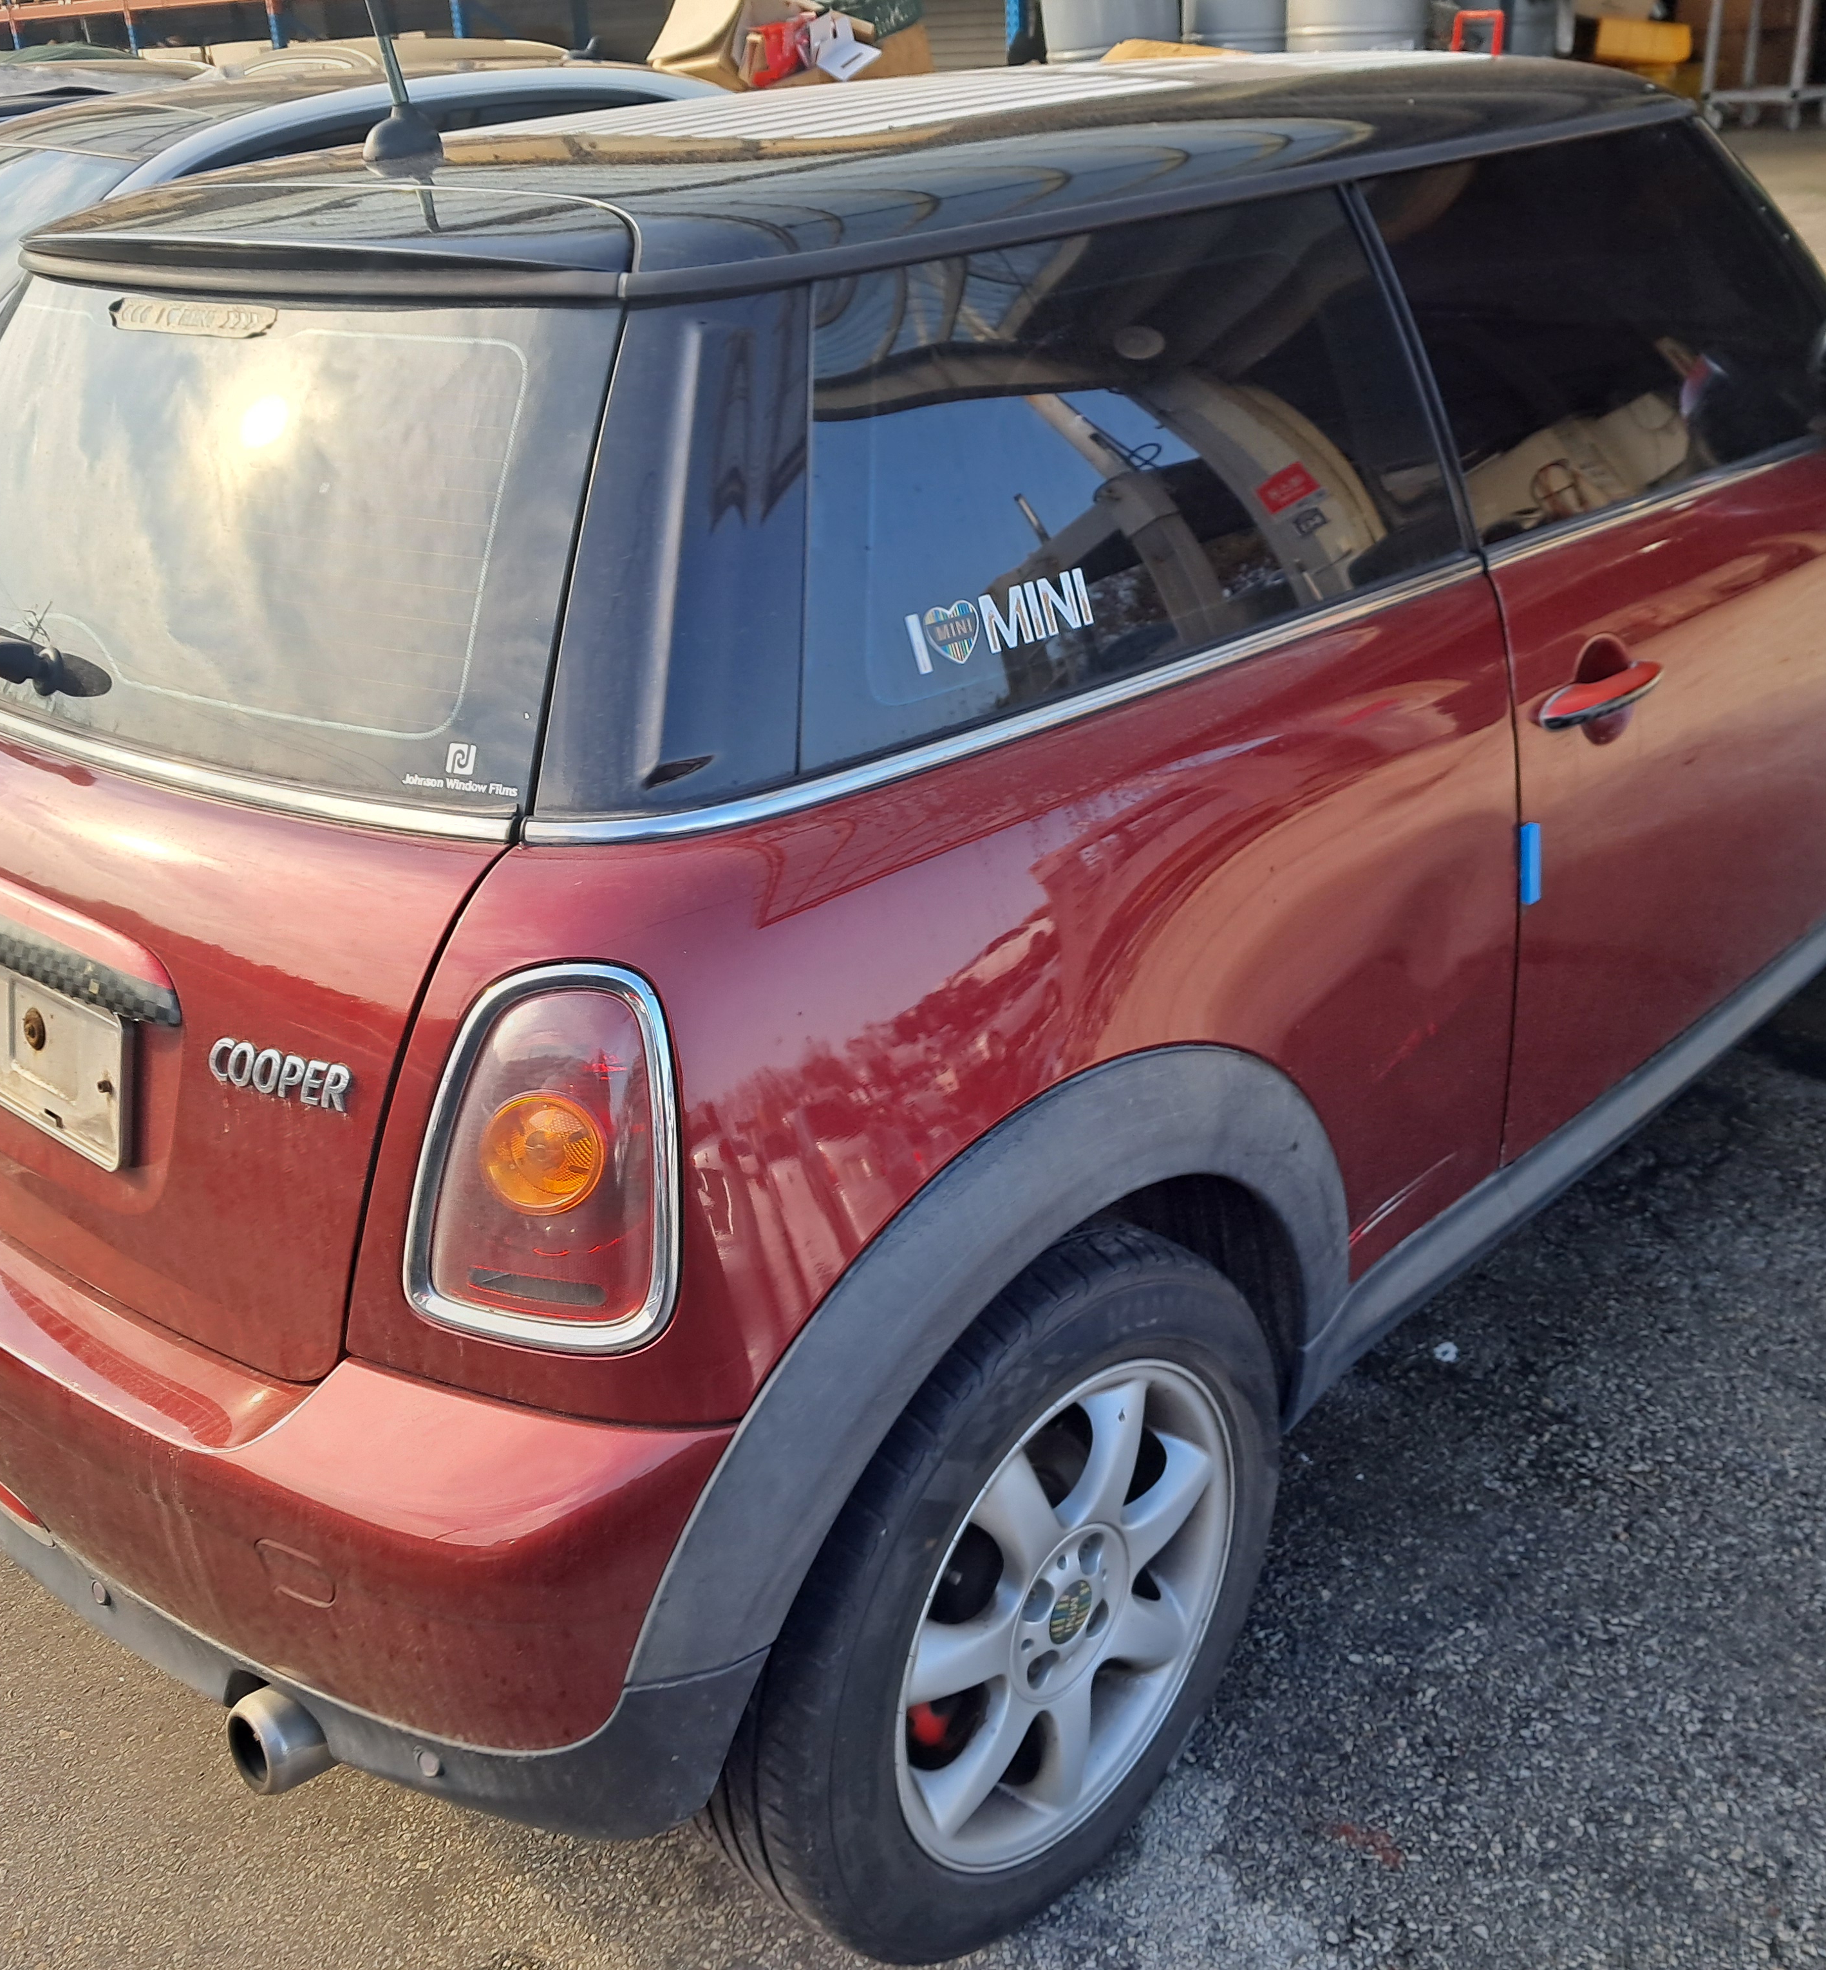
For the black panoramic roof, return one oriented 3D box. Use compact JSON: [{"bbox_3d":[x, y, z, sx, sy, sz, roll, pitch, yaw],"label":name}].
[{"bbox_3d":[-0.037,-0.903,2.244,1.150,0.125,1.640,18,34,40],"label":"black panoramic roof"}]

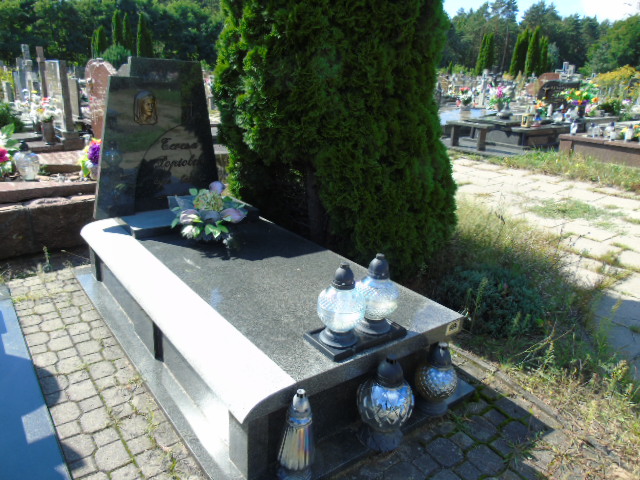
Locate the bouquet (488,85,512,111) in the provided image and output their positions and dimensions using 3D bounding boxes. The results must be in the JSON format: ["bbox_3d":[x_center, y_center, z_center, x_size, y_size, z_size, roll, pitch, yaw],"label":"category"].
[{"bbox_3d":[3.671,-2.898,9.400,0.460,0.520,0.440,-10,23,-36],"label":"bouquet"}]

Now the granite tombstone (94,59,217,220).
[{"bbox_3d":[-1.084,-0.687,3.115,0.886,0.995,0.090,-10,23,-36],"label":"granite tombstone"}]

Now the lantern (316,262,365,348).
[{"bbox_3d":[0.078,0.226,1.665,0.173,0.301,0.173,3,18,-1],"label":"lantern"}]

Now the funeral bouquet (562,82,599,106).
[{"bbox_3d":[5.205,-2.896,9.200,0.660,0.480,0.550,-10,23,-36],"label":"funeral bouquet"}]

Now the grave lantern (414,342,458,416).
[{"bbox_3d":[0.482,0.552,1.861,0.184,0.305,0.184,-10,23,-36],"label":"grave lantern"}]

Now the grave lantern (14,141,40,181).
[{"bbox_3d":[-2.174,-0.601,3.403,0.200,0.300,0.200,-10,23,-36],"label":"grave lantern"}]

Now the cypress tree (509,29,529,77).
[{"bbox_3d":[13.313,-12.576,31.000,1.150,3.400,1.150,-10,23,-36],"label":"cypress tree"}]

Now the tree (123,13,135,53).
[{"bbox_3d":[-12.430,-13.274,30.000,0.800,3.300,0.800,-10,23,-36],"label":"tree"}]

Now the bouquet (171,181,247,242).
[{"bbox_3d":[-0.692,-0.177,2.867,0.440,0.270,0.400,-10,23,-36],"label":"bouquet"}]

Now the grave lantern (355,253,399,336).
[{"bbox_3d":[0.219,0.199,1.759,0.170,0.310,0.170,3,18,-1],"label":"grave lantern"}]

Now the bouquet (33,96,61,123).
[{"bbox_3d":[-2.959,-1.412,5.000,0.310,0.290,0.300,-10,23,-36],"label":"bouquet"}]

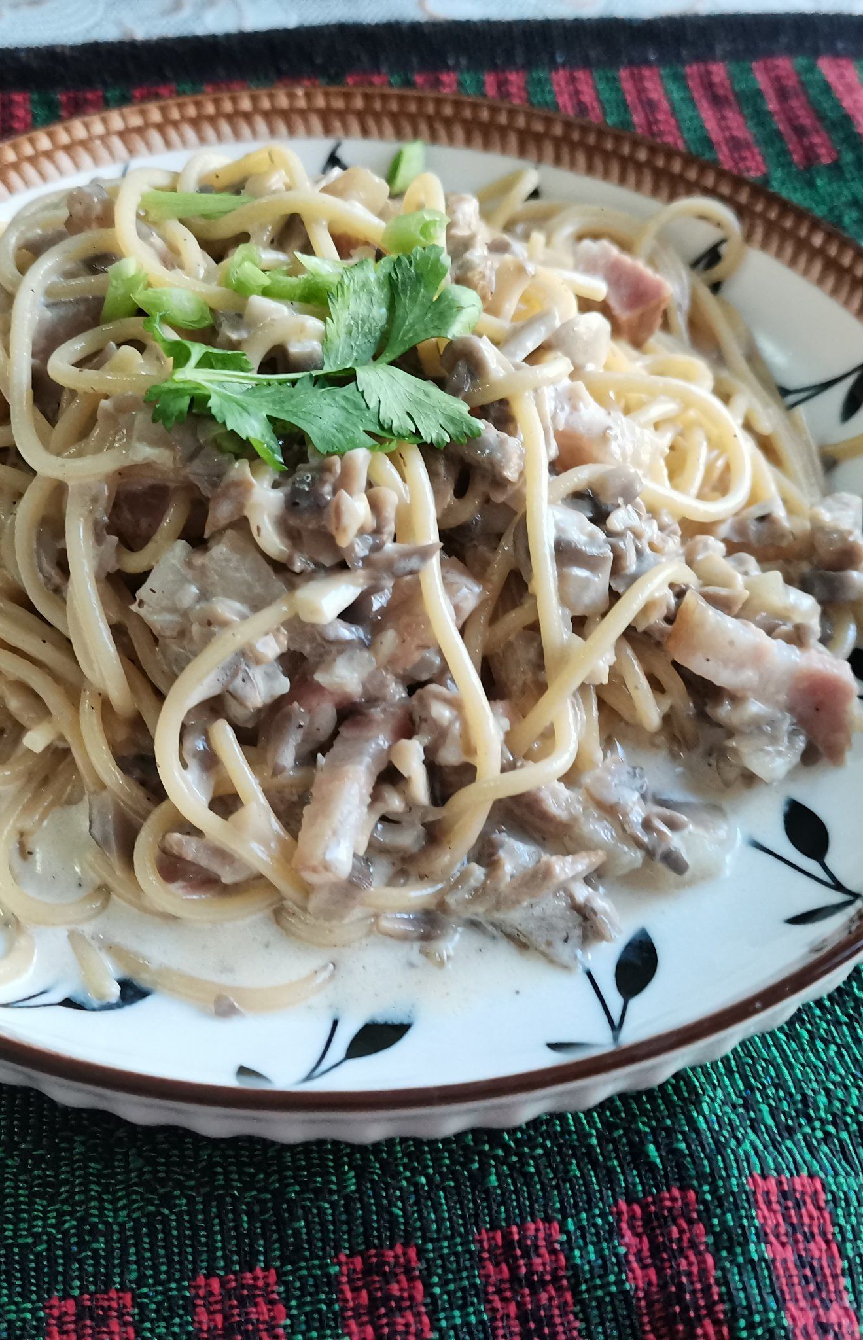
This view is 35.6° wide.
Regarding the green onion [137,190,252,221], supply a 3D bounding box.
[{"bbox_3d":[-0.040,-0.080,0.233,0.021,0.005,0.006,3,51,0],"label":"green onion"}]

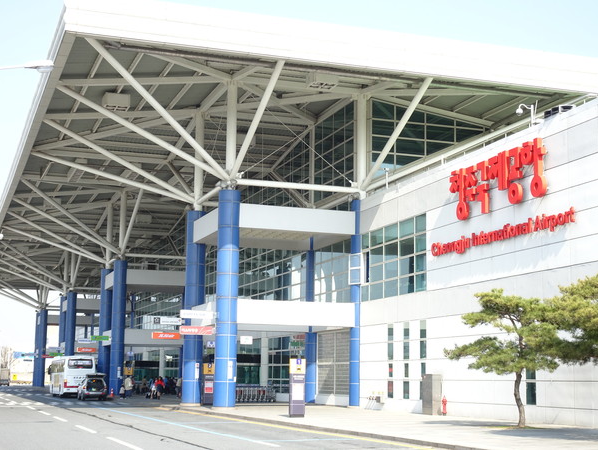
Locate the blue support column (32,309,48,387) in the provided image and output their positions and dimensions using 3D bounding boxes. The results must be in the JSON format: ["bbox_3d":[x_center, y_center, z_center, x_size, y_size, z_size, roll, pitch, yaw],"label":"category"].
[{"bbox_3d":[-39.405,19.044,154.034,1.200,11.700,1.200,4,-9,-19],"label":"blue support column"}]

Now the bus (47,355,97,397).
[{"bbox_3d":[-19.665,13.222,87.121,2.490,3.400,11.700,4,-9,-19],"label":"bus"}]

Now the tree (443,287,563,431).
[{"bbox_3d":[7.325,4.755,36.368,4.150,4.950,4.000,-1,-9,11],"label":"tree"}]

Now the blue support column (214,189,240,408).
[{"bbox_3d":[-3.904,3.996,54.392,1.140,11.700,1.140,4,-9,-19],"label":"blue support column"}]

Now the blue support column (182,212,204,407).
[{"bbox_3d":[-6.383,5.027,61.224,1.140,11.700,1.140,4,-9,-19],"label":"blue support column"}]

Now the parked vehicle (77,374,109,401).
[{"bbox_3d":[-15.883,12.560,77.414,1.800,1.820,4.500,4,-9,-17],"label":"parked vehicle"}]

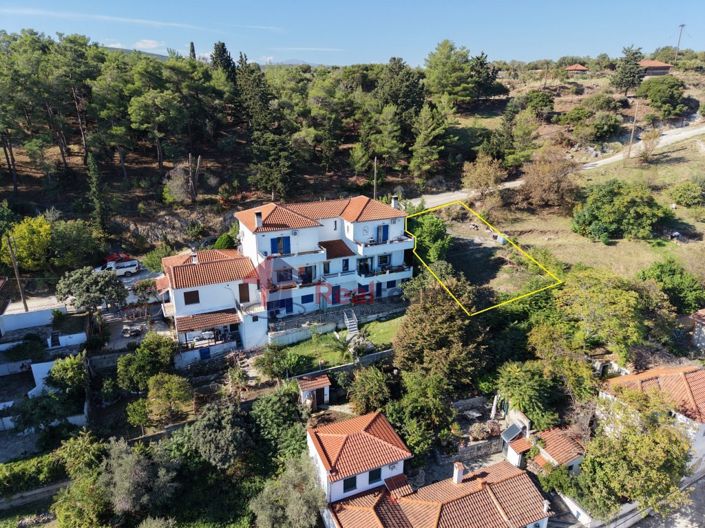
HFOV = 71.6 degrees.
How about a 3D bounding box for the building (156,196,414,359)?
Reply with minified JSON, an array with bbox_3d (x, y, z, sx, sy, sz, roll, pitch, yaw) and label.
[{"bbox_3d":[-7.097,-0.069,50.945,24.800,12.300,11.800,-8,20,-22],"label":"building"}]

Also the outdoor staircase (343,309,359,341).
[{"bbox_3d":[-0.081,5.975,48.410,1.100,2.000,1.900,-8,20,-23],"label":"outdoor staircase"}]

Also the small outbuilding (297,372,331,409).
[{"bbox_3d":[-3.210,10.639,40.762,2.600,2.300,1.600,-8,20,-23],"label":"small outbuilding"}]

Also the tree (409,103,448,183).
[{"bbox_3d":[11.418,-17.906,72.201,5.600,11.400,5.600,3,19,8],"label":"tree"}]

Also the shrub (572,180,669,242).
[{"bbox_3d":[33.478,-6.938,60.553,9.800,6.000,8.000,10,21,28],"label":"shrub"}]

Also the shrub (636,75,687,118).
[{"bbox_3d":[57.618,-31.100,90.895,7.800,7.000,6.800,11,21,29],"label":"shrub"}]

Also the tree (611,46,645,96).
[{"bbox_3d":[56.279,-38.733,98.453,5.800,9.800,5.800,9,21,27],"label":"tree"}]

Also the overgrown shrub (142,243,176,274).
[{"bbox_3d":[-23.710,-0.790,59.574,3.800,2.700,3.300,-8,20,-23],"label":"overgrown shrub"}]

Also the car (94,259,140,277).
[{"bbox_3d":[-27.301,0.577,56.364,4.700,1.700,1.800,-11,21,-29],"label":"car"}]

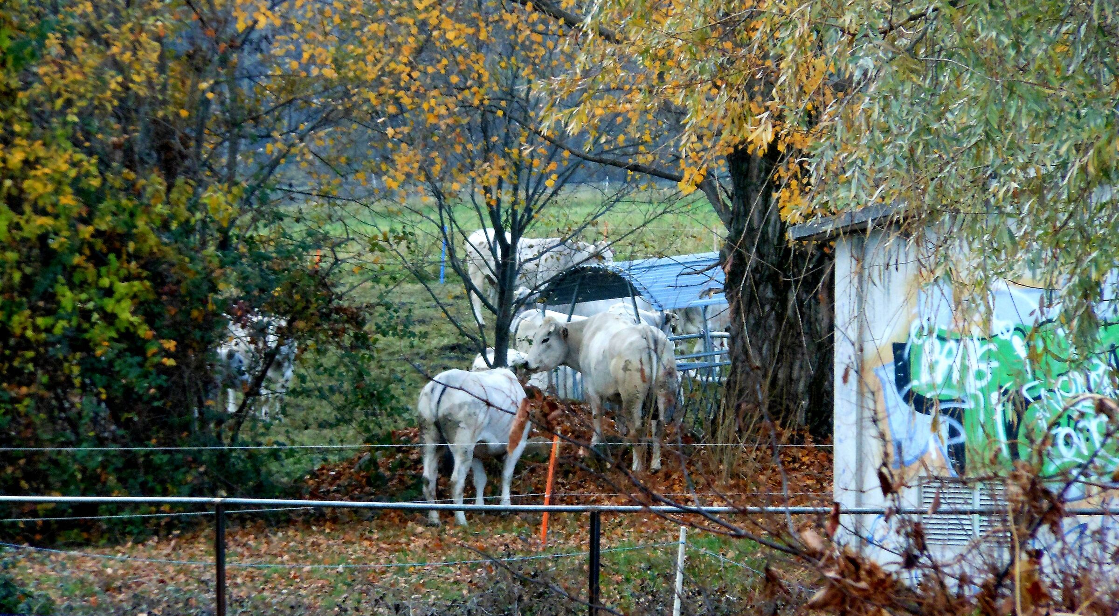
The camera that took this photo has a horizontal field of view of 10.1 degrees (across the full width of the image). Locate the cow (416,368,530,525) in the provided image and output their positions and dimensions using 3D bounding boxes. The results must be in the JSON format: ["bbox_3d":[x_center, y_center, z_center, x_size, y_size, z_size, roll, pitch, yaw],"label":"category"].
[{"bbox_3d":[-0.702,1.091,52.799,0.600,1.270,1.900,1,3,15],"label":"cow"}]

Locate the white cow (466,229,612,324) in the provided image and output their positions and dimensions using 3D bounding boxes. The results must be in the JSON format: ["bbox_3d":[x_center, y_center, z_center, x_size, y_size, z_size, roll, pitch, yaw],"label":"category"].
[{"bbox_3d":[-0.279,-0.411,86.065,2.050,1.340,0.650,0,3,-10],"label":"white cow"}]

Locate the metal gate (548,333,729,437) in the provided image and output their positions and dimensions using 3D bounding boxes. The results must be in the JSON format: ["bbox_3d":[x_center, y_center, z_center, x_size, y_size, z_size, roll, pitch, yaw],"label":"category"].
[{"bbox_3d":[0.986,0.755,62.679,1.350,1.070,3.000,1,3,23],"label":"metal gate"}]

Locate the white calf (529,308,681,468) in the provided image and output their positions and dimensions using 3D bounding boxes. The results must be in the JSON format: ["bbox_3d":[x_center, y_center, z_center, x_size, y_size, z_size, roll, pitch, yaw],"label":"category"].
[{"bbox_3d":[0.411,0.748,59.090,0.750,1.400,1.950,-1,3,-25],"label":"white calf"}]

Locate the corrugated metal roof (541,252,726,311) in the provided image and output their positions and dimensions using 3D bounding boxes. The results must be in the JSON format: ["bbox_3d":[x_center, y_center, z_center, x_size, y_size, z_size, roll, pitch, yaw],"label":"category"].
[{"bbox_3d":[0.980,-0.310,77.000,1.650,0.520,2.200,2,4,29],"label":"corrugated metal roof"}]

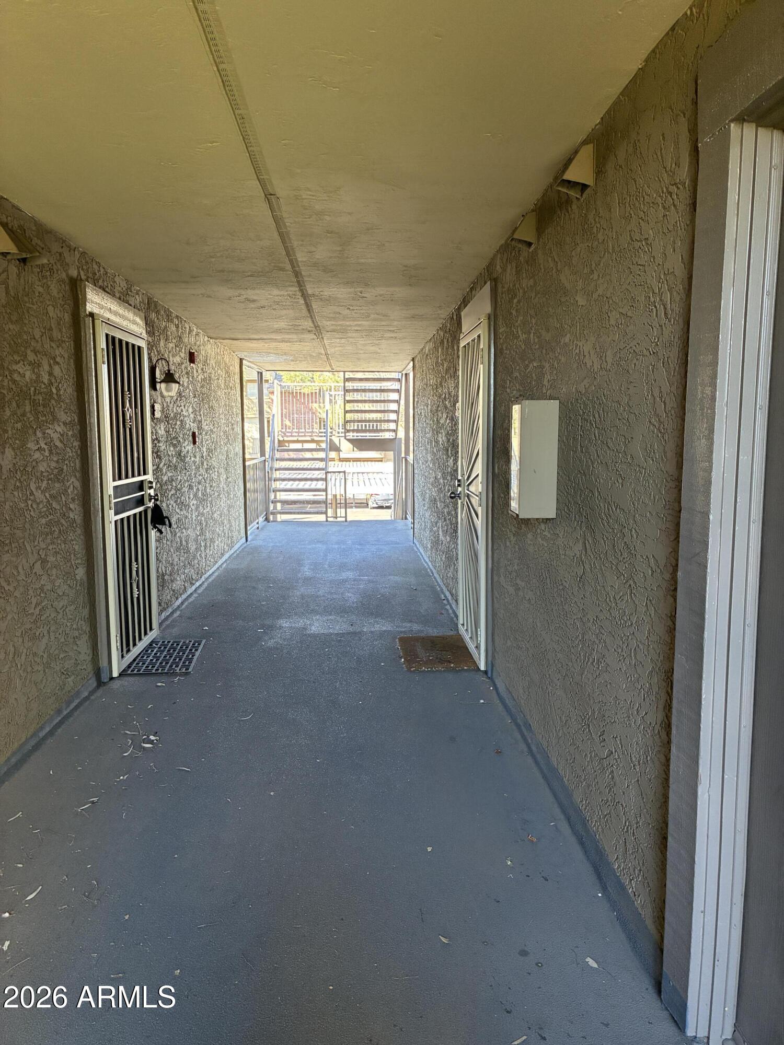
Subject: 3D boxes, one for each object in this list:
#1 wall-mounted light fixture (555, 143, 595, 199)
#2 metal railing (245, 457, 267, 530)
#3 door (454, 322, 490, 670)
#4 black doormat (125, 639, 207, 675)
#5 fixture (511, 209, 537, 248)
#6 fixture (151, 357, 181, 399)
[{"bbox_3d":[0.595,-1.150,2.566,0.108,0.148,0.147,0,6,-3],"label":"wall-mounted light fixture"},{"bbox_3d":[-1.982,-0.425,11.579,0.049,0.998,2.268,0,6,-3],"label":"metal railing"},{"bbox_3d":[0.530,-0.198,5.065,0.059,2.072,0.980,0,6,-3],"label":"door"},{"bbox_3d":[-1.437,0.848,5.019,0.413,0.013,0.798,0,6,-3],"label":"black doormat"},{"bbox_3d":[0.559,-1.250,3.368,0.105,0.144,0.136,0,6,-3],"label":"fixture"},{"bbox_3d":[-1.616,-1.045,5.633,0.196,0.280,0.182,0,6,-3],"label":"fixture"}]

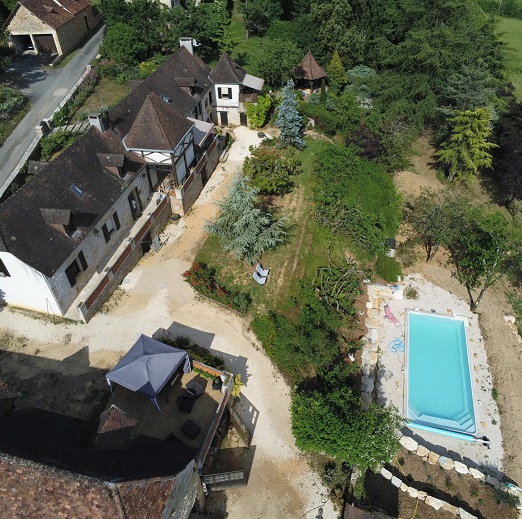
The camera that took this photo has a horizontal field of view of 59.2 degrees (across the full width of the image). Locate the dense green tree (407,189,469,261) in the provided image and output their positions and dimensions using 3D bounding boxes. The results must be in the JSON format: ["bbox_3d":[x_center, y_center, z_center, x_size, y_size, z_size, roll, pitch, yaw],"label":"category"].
[{"bbox_3d":[12.881,-2.099,34.242,4.200,5.800,4.200,-2,39,2],"label":"dense green tree"}]

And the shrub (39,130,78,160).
[{"bbox_3d":[-20.850,-11.733,47.447,3.400,2.600,3.300,-2,39,2],"label":"shrub"}]

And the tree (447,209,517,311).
[{"bbox_3d":[14.457,0.677,30.015,4.700,7.000,4.700,-1,44,0],"label":"tree"}]

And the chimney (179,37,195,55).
[{"bbox_3d":[-9.011,-26.151,56.626,1.350,2.200,0.700,10,41,16],"label":"chimney"}]

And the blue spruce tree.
[{"bbox_3d":[3.047,-14.875,46.410,3.134,6.818,3.134,-1,44,0],"label":"blue spruce tree"}]

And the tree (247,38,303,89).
[{"bbox_3d":[1.765,-24.908,57.895,7.256,5.117,7.256,-1,44,0],"label":"tree"}]

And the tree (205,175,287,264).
[{"bbox_3d":[-1.185,-3.656,34.728,6.499,6.464,6.499,-1,44,0],"label":"tree"}]

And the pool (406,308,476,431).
[{"bbox_3d":[11.149,7.100,29.245,3.986,1.200,8.422,9,45,10],"label":"pool"}]

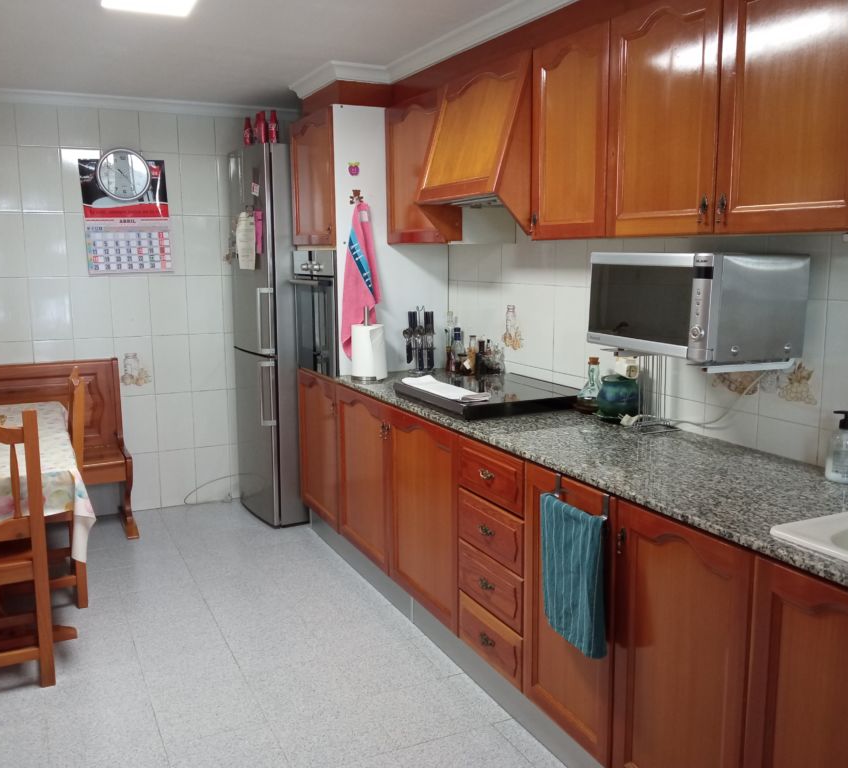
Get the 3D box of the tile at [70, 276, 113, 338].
[{"bbox_3d":[-1.798,-0.412,4.334,0.200,0.334,0.010,-5,10,-26],"label":"tile"}]

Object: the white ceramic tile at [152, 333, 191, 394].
[{"bbox_3d":[-1.437,-0.112,4.562,0.198,0.332,0.010,-5,10,-26],"label":"white ceramic tile"}]

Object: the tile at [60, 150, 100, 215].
[{"bbox_3d":[-1.802,-1.073,4.232,0.198,0.332,0.010,-5,10,-26],"label":"tile"}]

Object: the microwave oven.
[{"bbox_3d":[0.744,-0.227,2.245,0.345,0.268,0.485,-4,10,-24],"label":"microwave oven"}]

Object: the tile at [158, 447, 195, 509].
[{"bbox_3d":[-1.438,0.548,4.670,0.200,0.334,0.010,-5,10,-26],"label":"tile"}]

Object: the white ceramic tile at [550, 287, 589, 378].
[{"bbox_3d":[0.559,-0.203,3.042,0.010,0.335,0.196,-5,10,-26],"label":"white ceramic tile"}]

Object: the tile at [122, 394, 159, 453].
[{"bbox_3d":[-1.615,0.233,4.522,0.200,0.334,0.010,-5,10,-26],"label":"tile"}]

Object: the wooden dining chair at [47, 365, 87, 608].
[{"bbox_3d":[-1.640,0.442,3.357,0.435,0.967,0.405,-5,10,-26],"label":"wooden dining chair"}]

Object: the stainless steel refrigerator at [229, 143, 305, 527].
[{"bbox_3d":[-0.701,-0.276,4.526,0.670,2.000,0.600,-5,10,-26],"label":"stainless steel refrigerator"}]

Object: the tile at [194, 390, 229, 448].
[{"bbox_3d":[-1.255,0.204,4.700,0.198,0.332,0.010,-5,10,-26],"label":"tile"}]

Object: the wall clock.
[{"bbox_3d":[-1.611,-1.121,4.281,0.272,0.272,0.046,-5,10,-26],"label":"wall clock"}]

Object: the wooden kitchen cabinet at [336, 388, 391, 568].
[{"bbox_3d":[-0.008,0.368,3.574,0.580,0.700,0.605,-5,10,-26],"label":"wooden kitchen cabinet"}]

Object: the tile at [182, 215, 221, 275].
[{"bbox_3d":[-1.251,-0.781,4.513,0.200,0.333,0.010,-4,10,-22],"label":"tile"}]

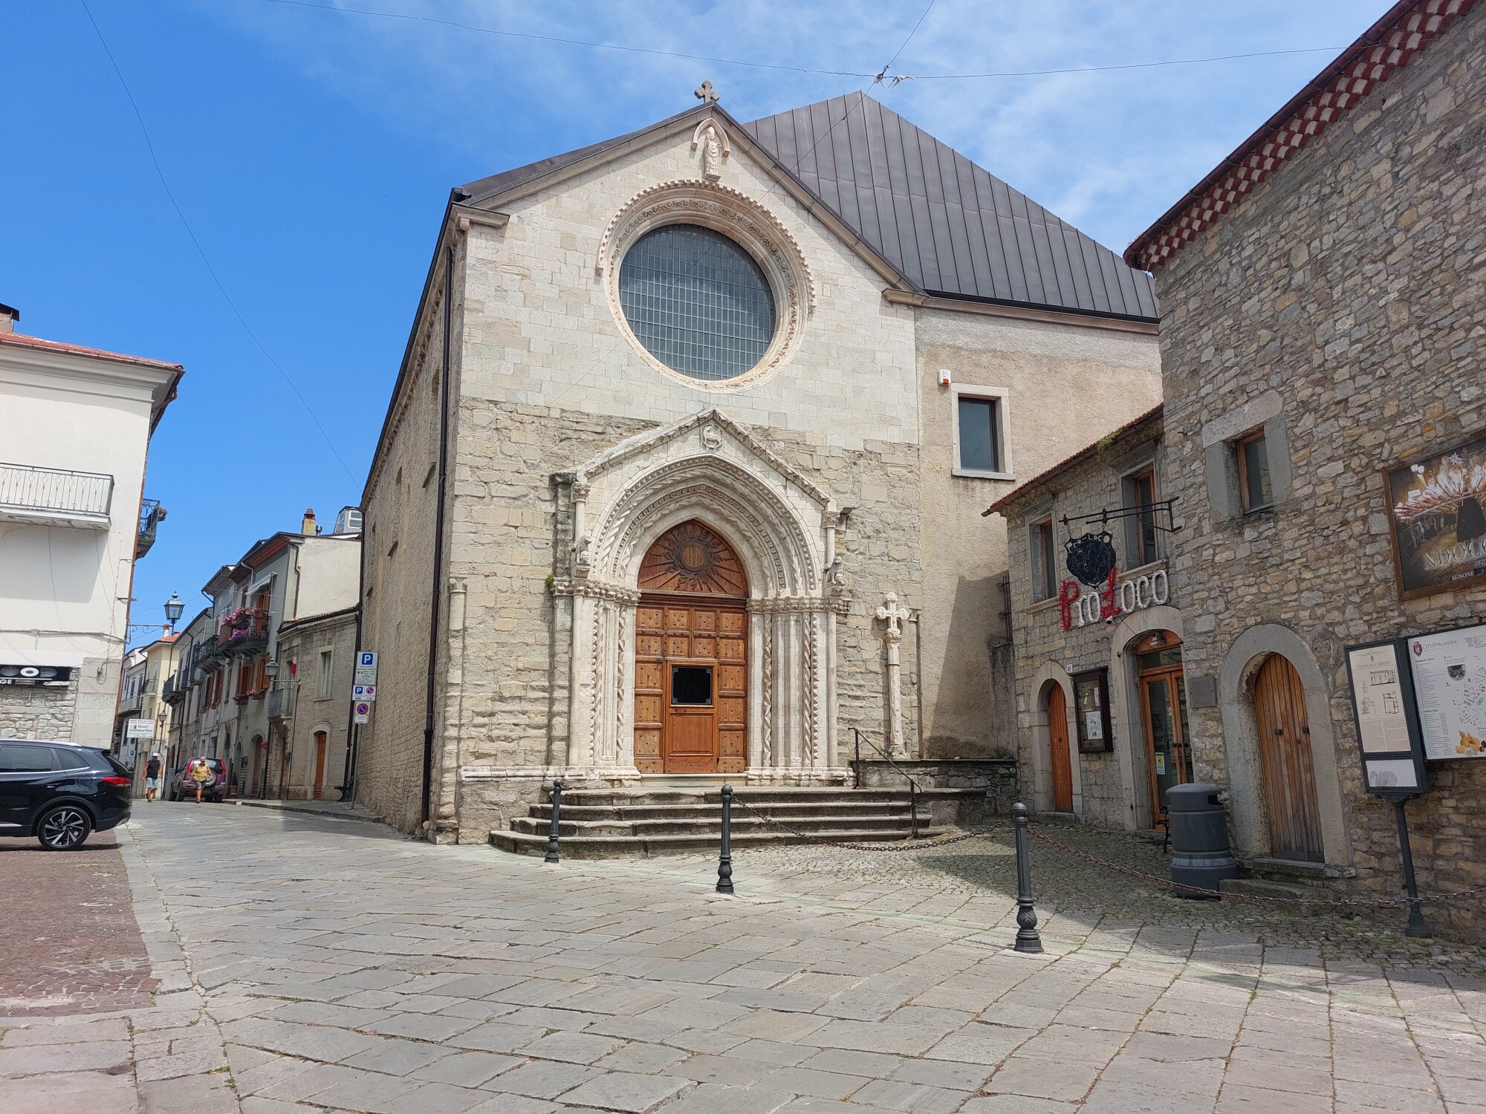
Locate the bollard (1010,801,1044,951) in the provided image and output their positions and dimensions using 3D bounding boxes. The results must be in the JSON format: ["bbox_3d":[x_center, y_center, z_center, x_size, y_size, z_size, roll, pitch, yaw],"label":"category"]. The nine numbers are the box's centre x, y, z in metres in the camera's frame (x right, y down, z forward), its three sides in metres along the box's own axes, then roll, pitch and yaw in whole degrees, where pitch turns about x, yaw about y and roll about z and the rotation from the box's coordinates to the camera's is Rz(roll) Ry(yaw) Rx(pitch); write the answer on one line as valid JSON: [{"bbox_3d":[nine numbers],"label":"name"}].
[{"bbox_3d":[2.038,2.305,7.448,0.210,1.020,0.210,5,-13,-20],"label":"bollard"}]

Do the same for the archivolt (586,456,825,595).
[{"bbox_3d":[-0.631,-0.422,17.073,3.845,2.437,0.600,5,-13,-20],"label":"archivolt"}]

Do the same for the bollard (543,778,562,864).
[{"bbox_3d":[-2.406,3.360,13.152,0.185,1.020,0.185,5,-13,-20],"label":"bollard"}]

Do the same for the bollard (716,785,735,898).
[{"bbox_3d":[-0.170,2.742,10.025,0.185,1.020,0.185,0,-12,0],"label":"bollard"}]

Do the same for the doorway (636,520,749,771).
[{"bbox_3d":[-0.908,1.579,18.551,2.108,4.580,0.250,4,-13,-21],"label":"doorway"}]

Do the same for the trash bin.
[{"bbox_3d":[4.267,2.639,9.659,0.640,1.008,0.640,6,-14,-26],"label":"trash bin"}]

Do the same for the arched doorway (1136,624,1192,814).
[{"bbox_3d":[5.549,2.262,13.494,0.320,2.530,1.420,2,-13,-11],"label":"arched doorway"}]

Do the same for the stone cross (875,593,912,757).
[{"bbox_3d":[2.565,1.964,17.292,0.682,2.784,0.400,5,-13,-20],"label":"stone cross"}]

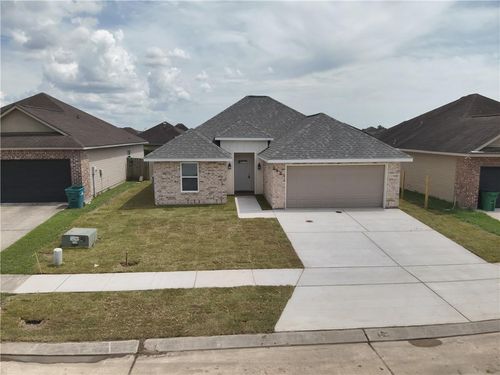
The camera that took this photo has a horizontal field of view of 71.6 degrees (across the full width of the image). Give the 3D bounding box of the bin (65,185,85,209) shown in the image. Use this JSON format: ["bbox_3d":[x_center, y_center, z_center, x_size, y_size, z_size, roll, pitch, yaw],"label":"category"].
[{"bbox_3d":[-8.960,0.470,17.830,0.710,1.090,0.800,-2,9,-9],"label":"bin"}]

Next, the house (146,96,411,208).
[{"bbox_3d":[0.750,-3.100,23.500,13.000,6.300,15.200,-1,8,-4],"label":"house"}]

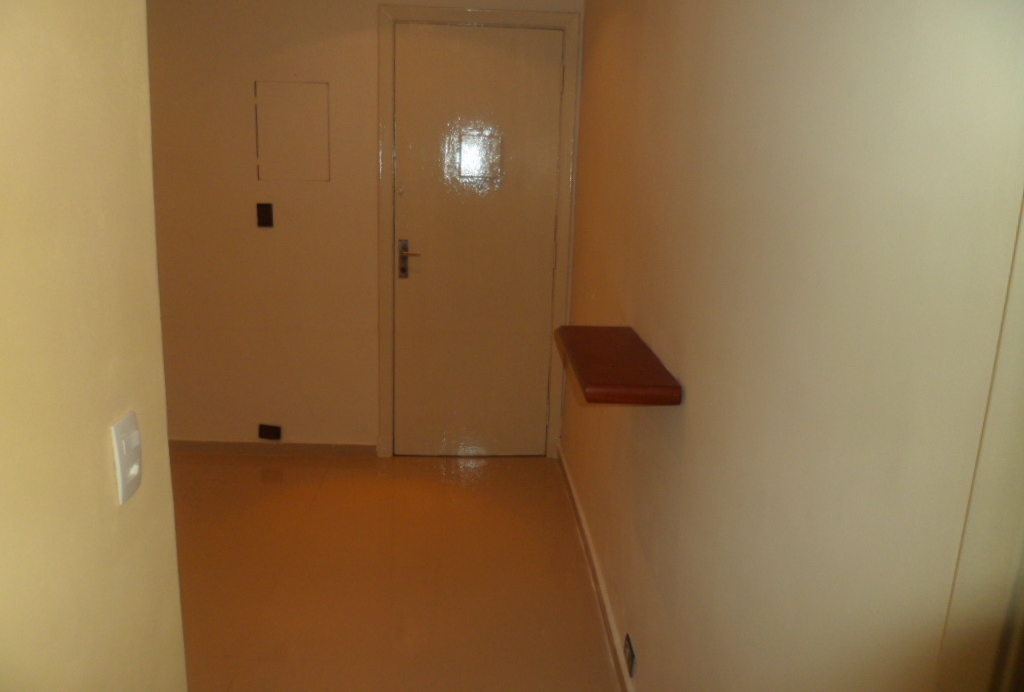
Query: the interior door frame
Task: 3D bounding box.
[{"bbox_3d":[-0.186,-0.497,3.824,0.937,2.189,0.100,2,12,-2],"label":"interior door frame"}]

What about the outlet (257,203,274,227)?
[{"bbox_3d":[-1.194,-0.629,3.715,0.071,0.111,0.010,2,12,-2],"label":"outlet"}]

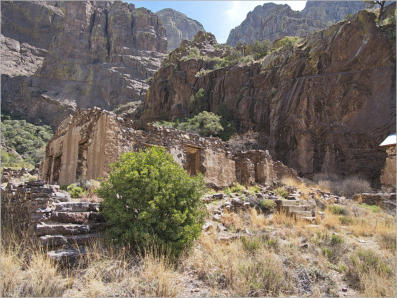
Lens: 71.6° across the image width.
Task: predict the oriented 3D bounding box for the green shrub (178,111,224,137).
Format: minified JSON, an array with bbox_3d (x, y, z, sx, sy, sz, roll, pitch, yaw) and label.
[{"bbox_3d":[0.251,-1.963,23.000,3.800,2.700,3.400,0,-4,0],"label":"green shrub"}]

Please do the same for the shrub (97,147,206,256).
[{"bbox_3d":[-0.922,1.030,5.400,2.100,2.100,1.950,0,-4,0],"label":"shrub"}]

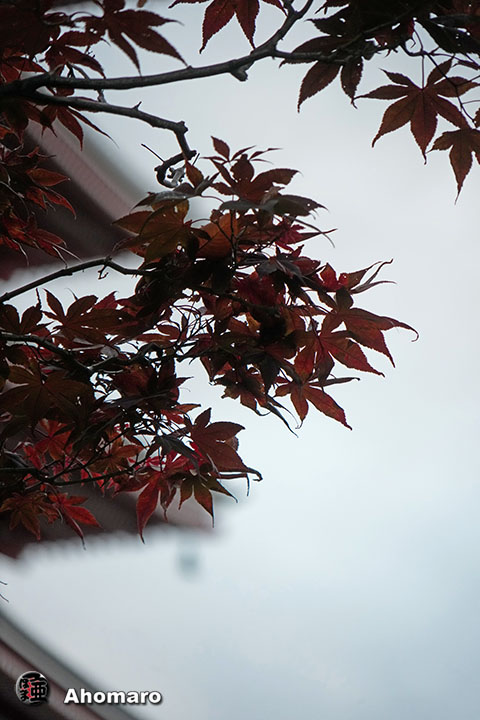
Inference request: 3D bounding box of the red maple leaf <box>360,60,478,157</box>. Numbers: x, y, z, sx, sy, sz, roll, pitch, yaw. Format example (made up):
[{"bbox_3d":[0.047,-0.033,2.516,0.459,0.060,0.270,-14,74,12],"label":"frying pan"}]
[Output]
[{"bbox_3d":[0.129,-0.182,3.500,0.089,0.076,0.025,0,-11,0],"label":"red maple leaf"}]

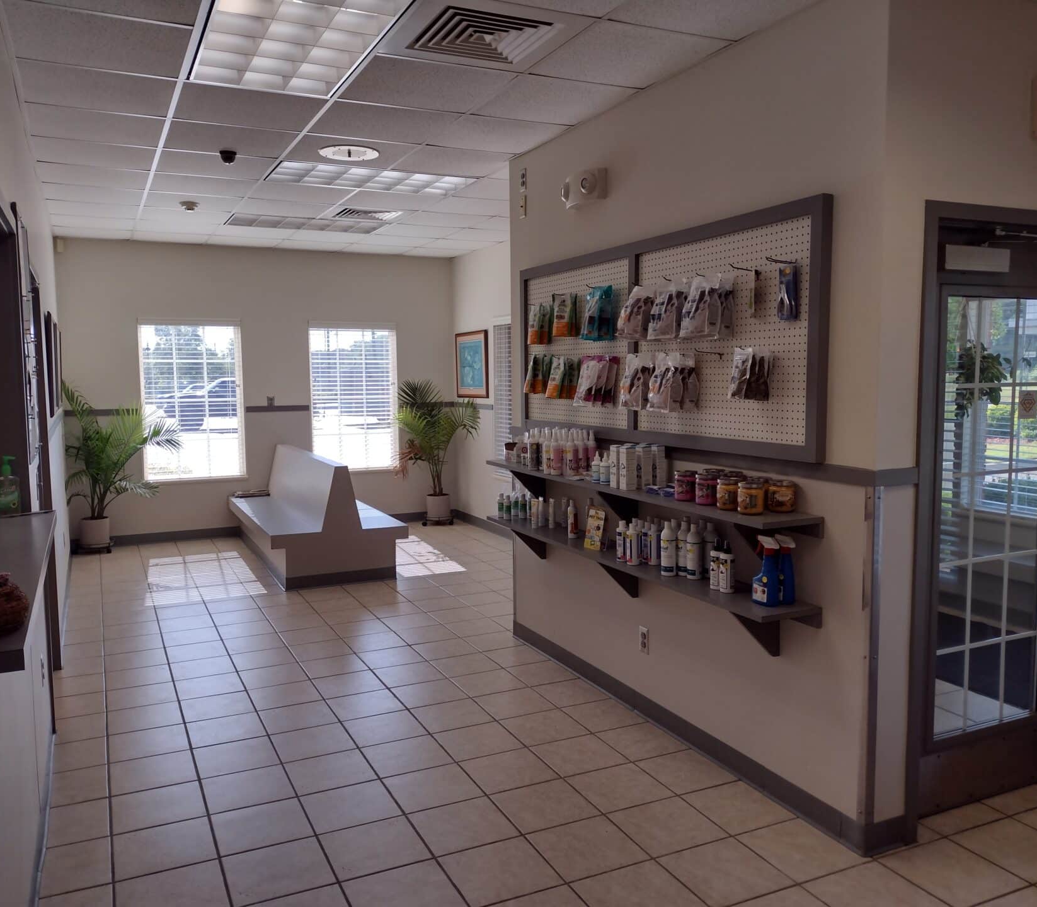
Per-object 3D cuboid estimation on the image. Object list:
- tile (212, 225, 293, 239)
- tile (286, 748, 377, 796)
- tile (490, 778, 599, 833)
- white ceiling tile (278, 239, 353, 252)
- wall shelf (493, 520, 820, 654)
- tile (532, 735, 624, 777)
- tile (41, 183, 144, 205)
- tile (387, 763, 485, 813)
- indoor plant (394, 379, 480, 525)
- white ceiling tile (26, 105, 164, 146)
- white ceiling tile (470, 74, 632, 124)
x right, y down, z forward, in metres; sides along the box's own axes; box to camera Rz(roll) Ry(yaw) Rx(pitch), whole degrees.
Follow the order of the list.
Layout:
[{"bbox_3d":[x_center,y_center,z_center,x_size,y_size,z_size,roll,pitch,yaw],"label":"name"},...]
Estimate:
[{"bbox_3d":[-2.198,-1.845,7.864,0.603,0.018,0.603,-3,6,-24],"label":"tile"},{"bbox_3d":[-0.715,1.215,3.590,0.305,0.010,0.305,-3,5,-24],"label":"tile"},{"bbox_3d":[0.094,1.261,3.373,0.307,0.010,0.307,-3,6,-24],"label":"tile"},{"bbox_3d":[-1.877,-1.902,8.601,0.605,0.018,0.584,-3,5,-24],"label":"white ceiling tile"},{"bbox_3d":[0.413,0.538,4.102,0.245,0.220,2.290,-3,5,-25],"label":"wall shelf"},{"bbox_3d":[0.245,1.217,3.796,0.307,0.010,0.307,-3,6,-24],"label":"tile"},{"bbox_3d":[-2.751,-1.679,6.131,0.581,0.020,0.600,-3,5,-25],"label":"tile"},{"bbox_3d":[-0.318,1.251,3.523,0.307,0.010,0.307,-3,6,-24],"label":"tile"},{"bbox_3d":[-0.790,0.016,9.102,0.810,1.440,0.790,0,5,0],"label":"indoor plant"},{"bbox_3d":[-1.988,-1.556,4.475,0.580,0.020,0.600,-3,6,-25],"label":"white ceiling tile"},{"bbox_3d":[0.147,-1.536,4.112,0.539,0.020,0.600,-3,5,-25],"label":"white ceiling tile"}]

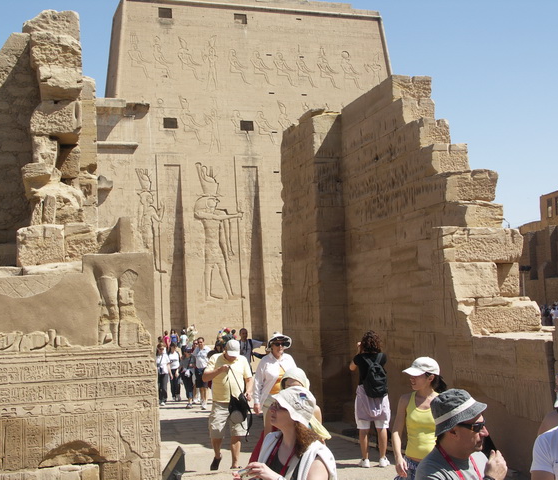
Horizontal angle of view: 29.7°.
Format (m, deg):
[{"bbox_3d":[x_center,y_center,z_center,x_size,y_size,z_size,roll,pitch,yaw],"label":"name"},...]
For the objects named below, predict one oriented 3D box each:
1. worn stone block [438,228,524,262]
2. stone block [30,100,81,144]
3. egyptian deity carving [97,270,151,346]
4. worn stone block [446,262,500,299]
[{"bbox_3d":[2.757,0.088,14.949,1.120,0.490,0.620,-1,-4,-15],"label":"worn stone block"},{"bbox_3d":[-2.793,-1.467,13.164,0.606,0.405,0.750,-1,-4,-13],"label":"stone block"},{"bbox_3d":[-1.613,0.715,11.000,0.580,0.790,0.120,-1,-4,-15],"label":"egyptian deity carving"},{"bbox_3d":[2.531,0.561,14.316,0.698,0.478,0.650,-1,-4,-13],"label":"worn stone block"}]

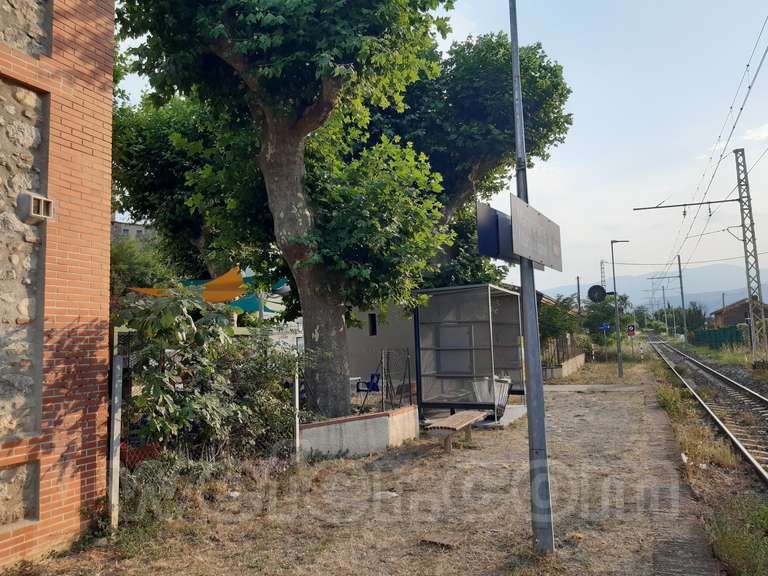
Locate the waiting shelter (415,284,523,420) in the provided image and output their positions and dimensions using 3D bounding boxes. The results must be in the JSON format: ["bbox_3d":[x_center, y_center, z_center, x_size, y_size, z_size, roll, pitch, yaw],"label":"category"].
[{"bbox_3d":[1.884,1.357,12.124,1.560,2.580,2.580,-4,-6,24],"label":"waiting shelter"}]

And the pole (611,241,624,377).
[{"bbox_3d":[9.273,0.799,23.037,0.150,5.420,0.150,-4,-6,24],"label":"pole"}]

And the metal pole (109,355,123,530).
[{"bbox_3d":[-2.423,1.390,5.231,0.075,1.550,0.075,-4,-6,24],"label":"metal pole"}]

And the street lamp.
[{"bbox_3d":[9.464,0.785,22.951,0.620,5.420,0.200,-4,-6,24],"label":"street lamp"}]

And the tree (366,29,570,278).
[{"bbox_3d":[2.315,-2.259,17.883,6.800,10.900,6.800,-4,-6,24],"label":"tree"}]

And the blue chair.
[{"bbox_3d":[-0.376,2.429,13.558,0.580,0.850,0.570,-3,-6,8],"label":"blue chair"}]

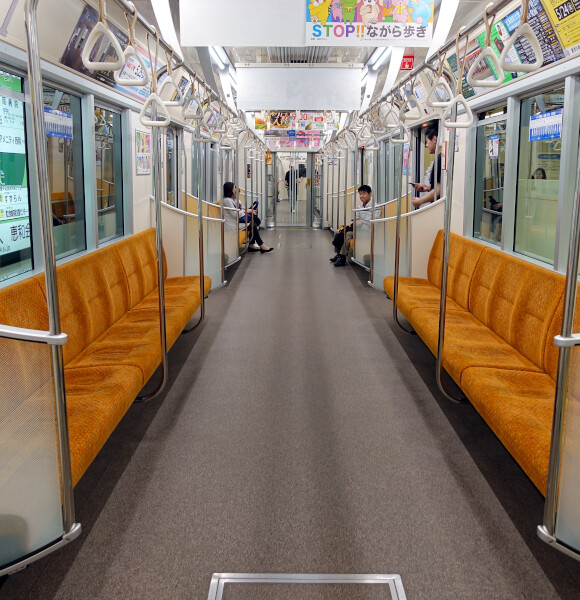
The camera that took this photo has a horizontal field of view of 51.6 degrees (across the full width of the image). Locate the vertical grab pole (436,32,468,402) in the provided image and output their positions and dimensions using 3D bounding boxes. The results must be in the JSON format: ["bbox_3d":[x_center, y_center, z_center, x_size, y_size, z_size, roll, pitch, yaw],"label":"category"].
[{"bbox_3d":[0.844,-0.330,3.026,0.170,1.820,0.045,0,12,0],"label":"vertical grab pole"}]

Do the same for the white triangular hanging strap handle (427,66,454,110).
[{"bbox_3d":[0.711,-1.000,2.821,0.135,0.200,0.040,0,12,0],"label":"white triangular hanging strap handle"}]

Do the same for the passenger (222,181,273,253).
[{"bbox_3d":[-0.788,-1.515,11.029,0.900,1.260,0.480,0,12,0],"label":"passenger"}]

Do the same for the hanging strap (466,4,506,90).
[{"bbox_3d":[0.644,-0.831,1.973,0.115,0.265,0.036,0,12,0],"label":"hanging strap"}]

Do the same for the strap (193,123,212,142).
[{"bbox_3d":[-0.519,-1.002,3.561,0.115,0.125,0.028,0,12,0],"label":"strap"}]

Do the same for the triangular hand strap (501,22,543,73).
[{"bbox_3d":[0.642,-0.700,1.663,0.115,0.128,0.030,0,12,0],"label":"triangular hand strap"}]

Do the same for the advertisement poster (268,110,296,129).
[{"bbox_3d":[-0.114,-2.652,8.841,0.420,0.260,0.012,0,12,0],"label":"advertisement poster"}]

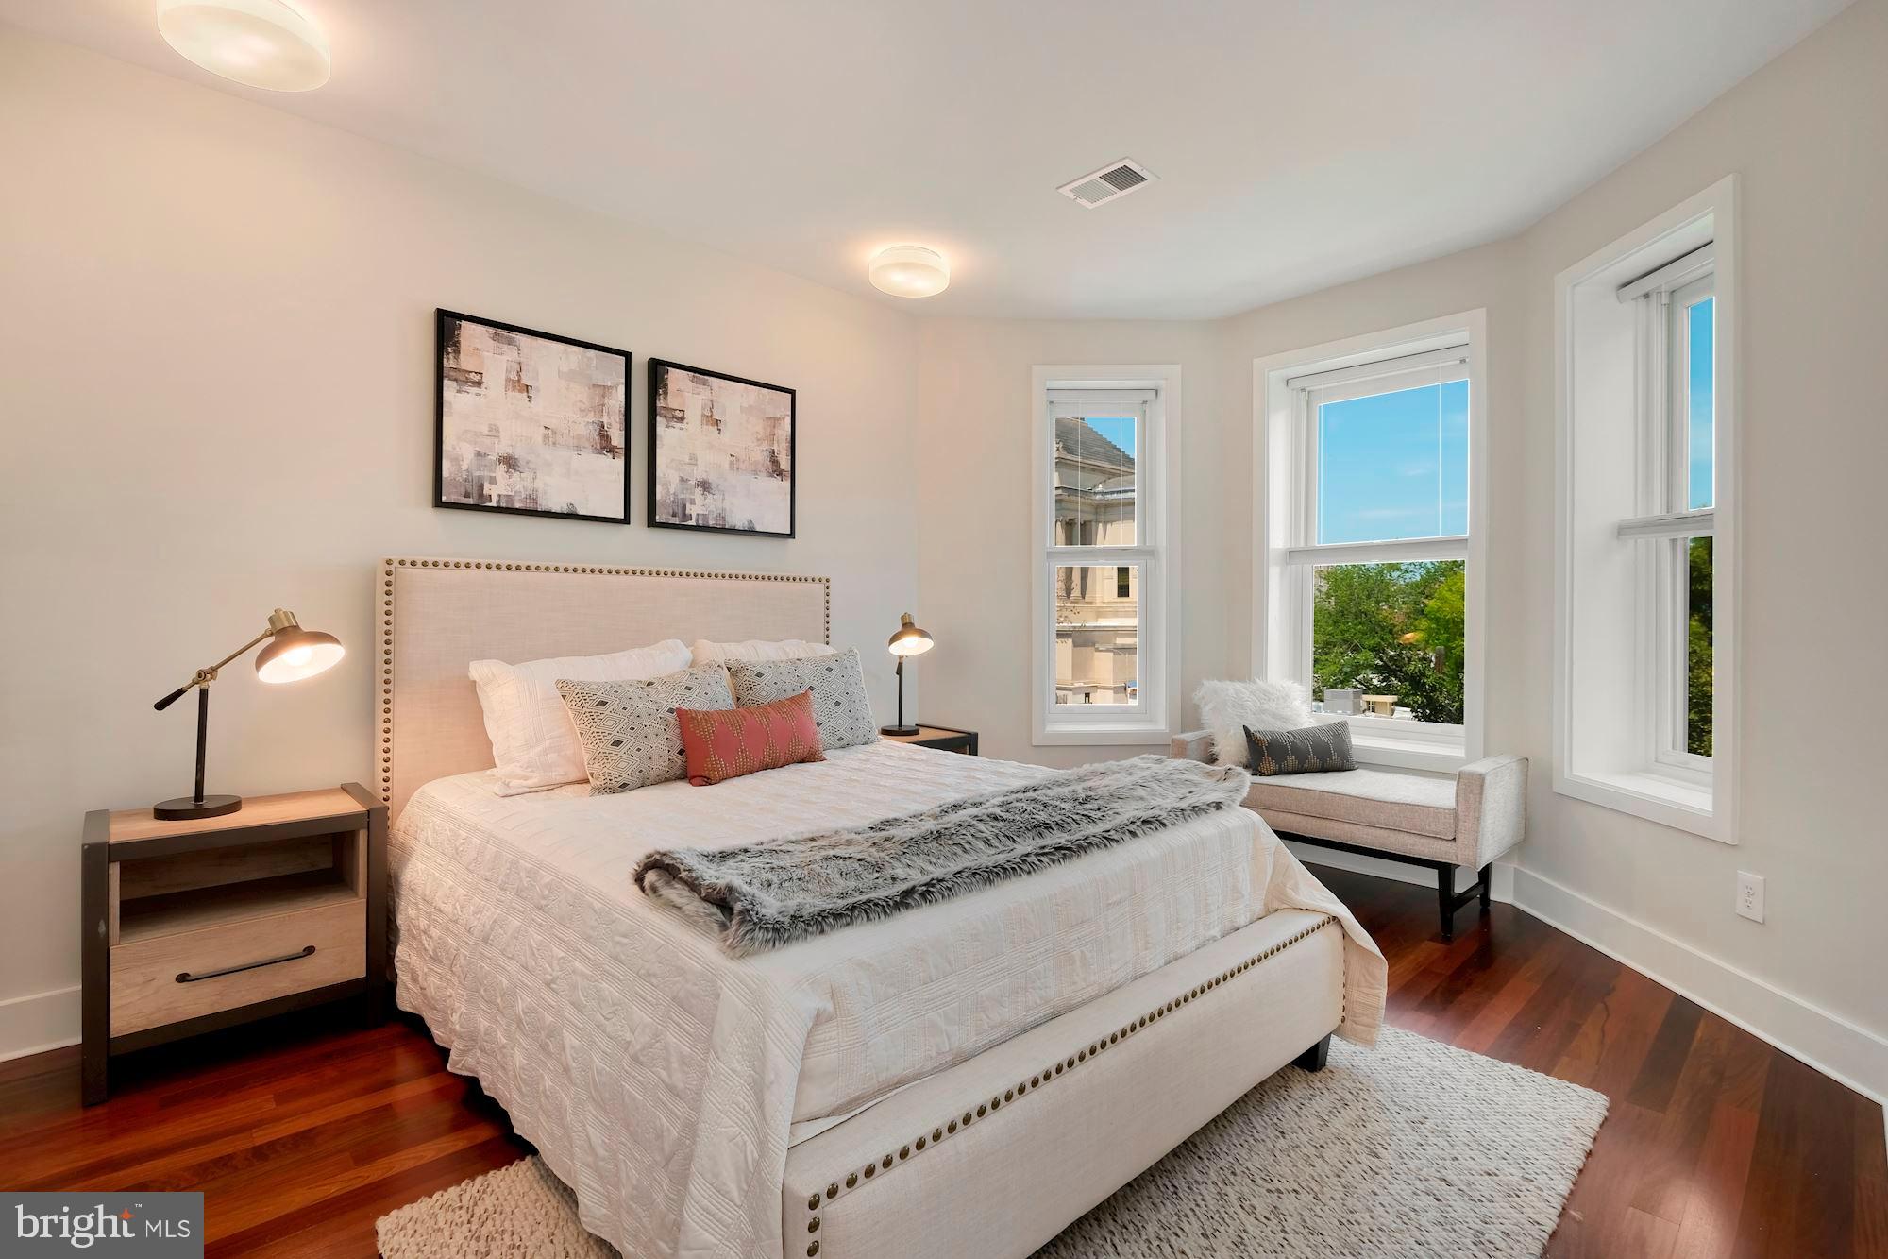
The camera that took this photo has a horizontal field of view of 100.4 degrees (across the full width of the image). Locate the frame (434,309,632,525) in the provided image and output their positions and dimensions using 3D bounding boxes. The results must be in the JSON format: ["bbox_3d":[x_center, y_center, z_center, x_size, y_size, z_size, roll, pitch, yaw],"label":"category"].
[{"bbox_3d":[-1.451,-0.730,2.821,0.633,0.658,0.035,0,0,-41],"label":"frame"}]

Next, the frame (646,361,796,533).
[{"bbox_3d":[-0.911,-0.728,3.290,0.646,0.658,0.035,0,0,-41],"label":"frame"}]

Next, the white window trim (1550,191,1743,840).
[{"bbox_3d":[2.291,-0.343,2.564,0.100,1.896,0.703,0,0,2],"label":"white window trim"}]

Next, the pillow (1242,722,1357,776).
[{"bbox_3d":[1.531,0.510,3.380,0.470,0.270,0.120,0,-38,-10],"label":"pillow"}]

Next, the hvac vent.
[{"bbox_3d":[0.581,-1.571,2.771,0.200,0.015,0.285,0,0,-44],"label":"hvac vent"}]

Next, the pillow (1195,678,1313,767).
[{"bbox_3d":[1.389,0.419,3.520,0.460,0.410,0.180,0,-22,-22],"label":"pillow"}]

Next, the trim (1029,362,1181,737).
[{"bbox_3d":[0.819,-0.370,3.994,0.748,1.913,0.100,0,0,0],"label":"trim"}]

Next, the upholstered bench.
[{"bbox_3d":[1.657,0.792,3.340,0.520,0.605,1.225,0,0,-43],"label":"upholstered bench"}]

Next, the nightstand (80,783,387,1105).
[{"bbox_3d":[-1.936,0.792,2.173,0.575,0.605,0.420,0,0,-42],"label":"nightstand"}]

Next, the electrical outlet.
[{"bbox_3d":[2.199,0.729,2.140,0.010,0.116,0.072,0,0,2],"label":"electrical outlet"}]

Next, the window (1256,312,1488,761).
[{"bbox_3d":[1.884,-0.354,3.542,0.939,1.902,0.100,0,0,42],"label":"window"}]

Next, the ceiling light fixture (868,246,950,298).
[{"bbox_3d":[-0.151,-1.525,3.356,0.345,0.080,0.345,0,0,0],"label":"ceiling light fixture"}]

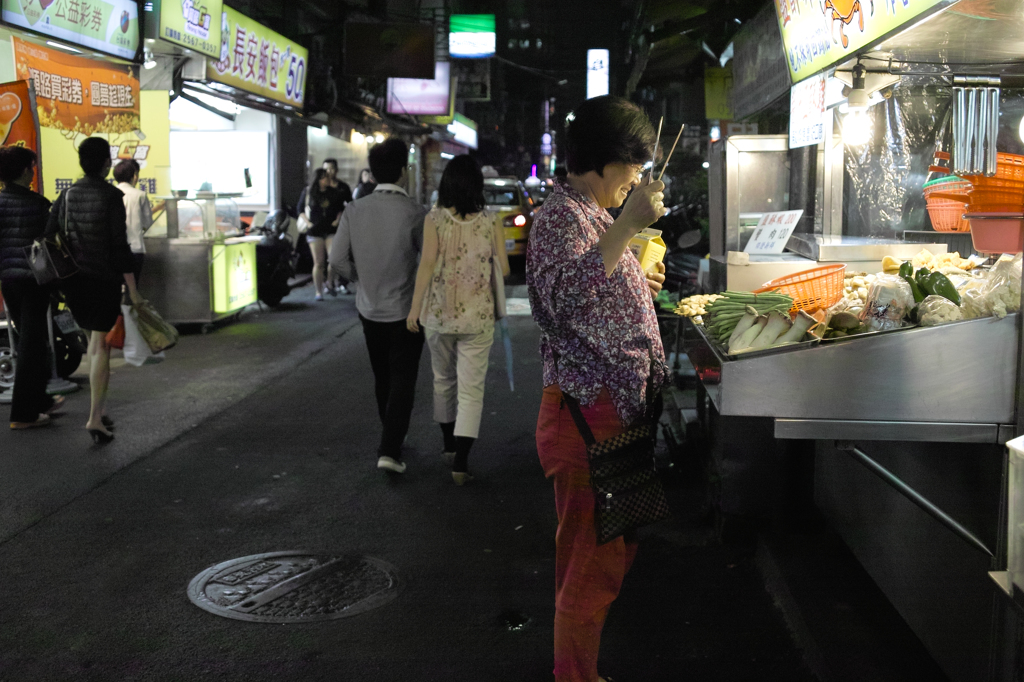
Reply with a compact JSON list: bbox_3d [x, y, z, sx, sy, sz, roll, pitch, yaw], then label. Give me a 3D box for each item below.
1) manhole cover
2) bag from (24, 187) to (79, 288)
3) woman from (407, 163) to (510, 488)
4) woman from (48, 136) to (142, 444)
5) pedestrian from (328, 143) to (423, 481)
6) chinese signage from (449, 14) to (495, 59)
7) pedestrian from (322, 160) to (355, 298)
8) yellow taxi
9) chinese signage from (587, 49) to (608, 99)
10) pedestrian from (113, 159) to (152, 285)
[{"bbox_3d":[-0.814,0.910,4.332,0.790,0.040,0.790,0,8,0],"label":"manhole cover"},{"bbox_3d":[-2.633,-0.596,6.650,0.280,0.540,0.180,8,11,44],"label":"bag"},{"bbox_3d":[-0.284,-0.118,5.870,0.500,1.621,0.420,0,8,1],"label":"woman"},{"bbox_3d":[-2.415,-0.307,6.793,0.480,1.744,0.380,2,8,14],"label":"woman"},{"bbox_3d":[-0.668,-0.180,6.010,0.520,1.704,0.420,0,8,3],"label":"pedestrian"},{"bbox_3d":[-1.146,-8.619,33.000,1.300,1.250,0.250,0,8,4],"label":"chinese signage"},{"bbox_3d":[-2.264,-1.492,15.300,0.480,1.784,0.400,0,8,3],"label":"pedestrian"},{"bbox_3d":[-0.340,-2.139,21.141,1.750,1.480,4.500,0,8,4],"label":"yellow taxi"},{"bbox_3d":[2.860,-8.782,39.000,0.740,1.980,0.220,0,8,4],"label":"chinese signage"},{"bbox_3d":[-3.457,-0.797,10.563,0.470,1.692,0.360,4,9,25],"label":"pedestrian"}]

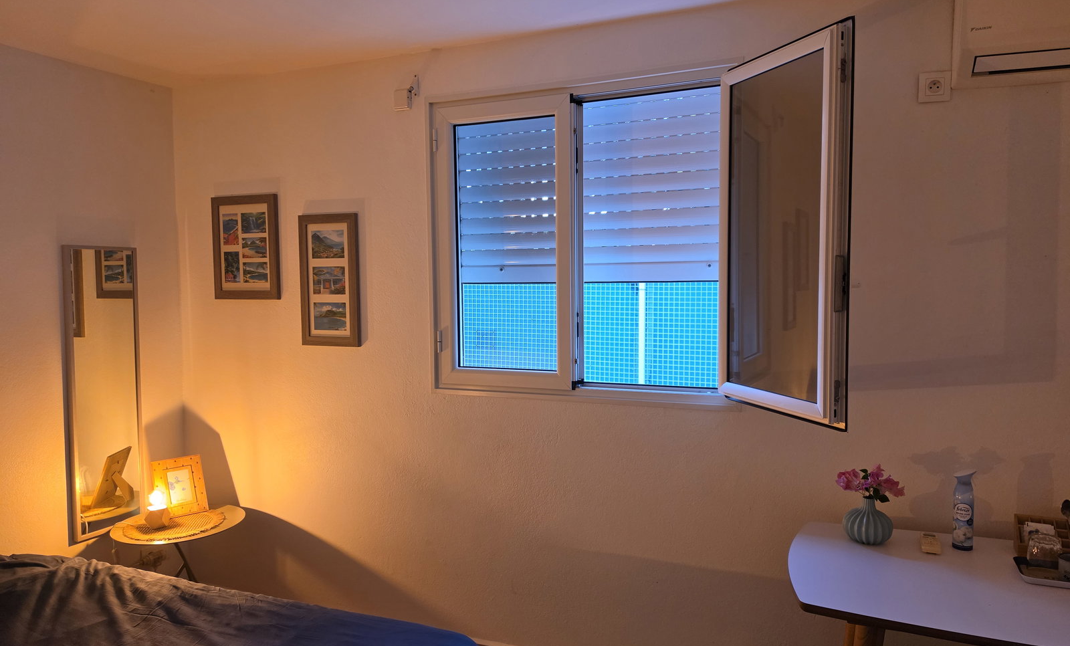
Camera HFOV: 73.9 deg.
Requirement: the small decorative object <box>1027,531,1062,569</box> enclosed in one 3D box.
[{"bbox_3d":[1.350,0.598,1.883,0.075,0.078,0.075,1,3,36],"label":"small decorative object"}]

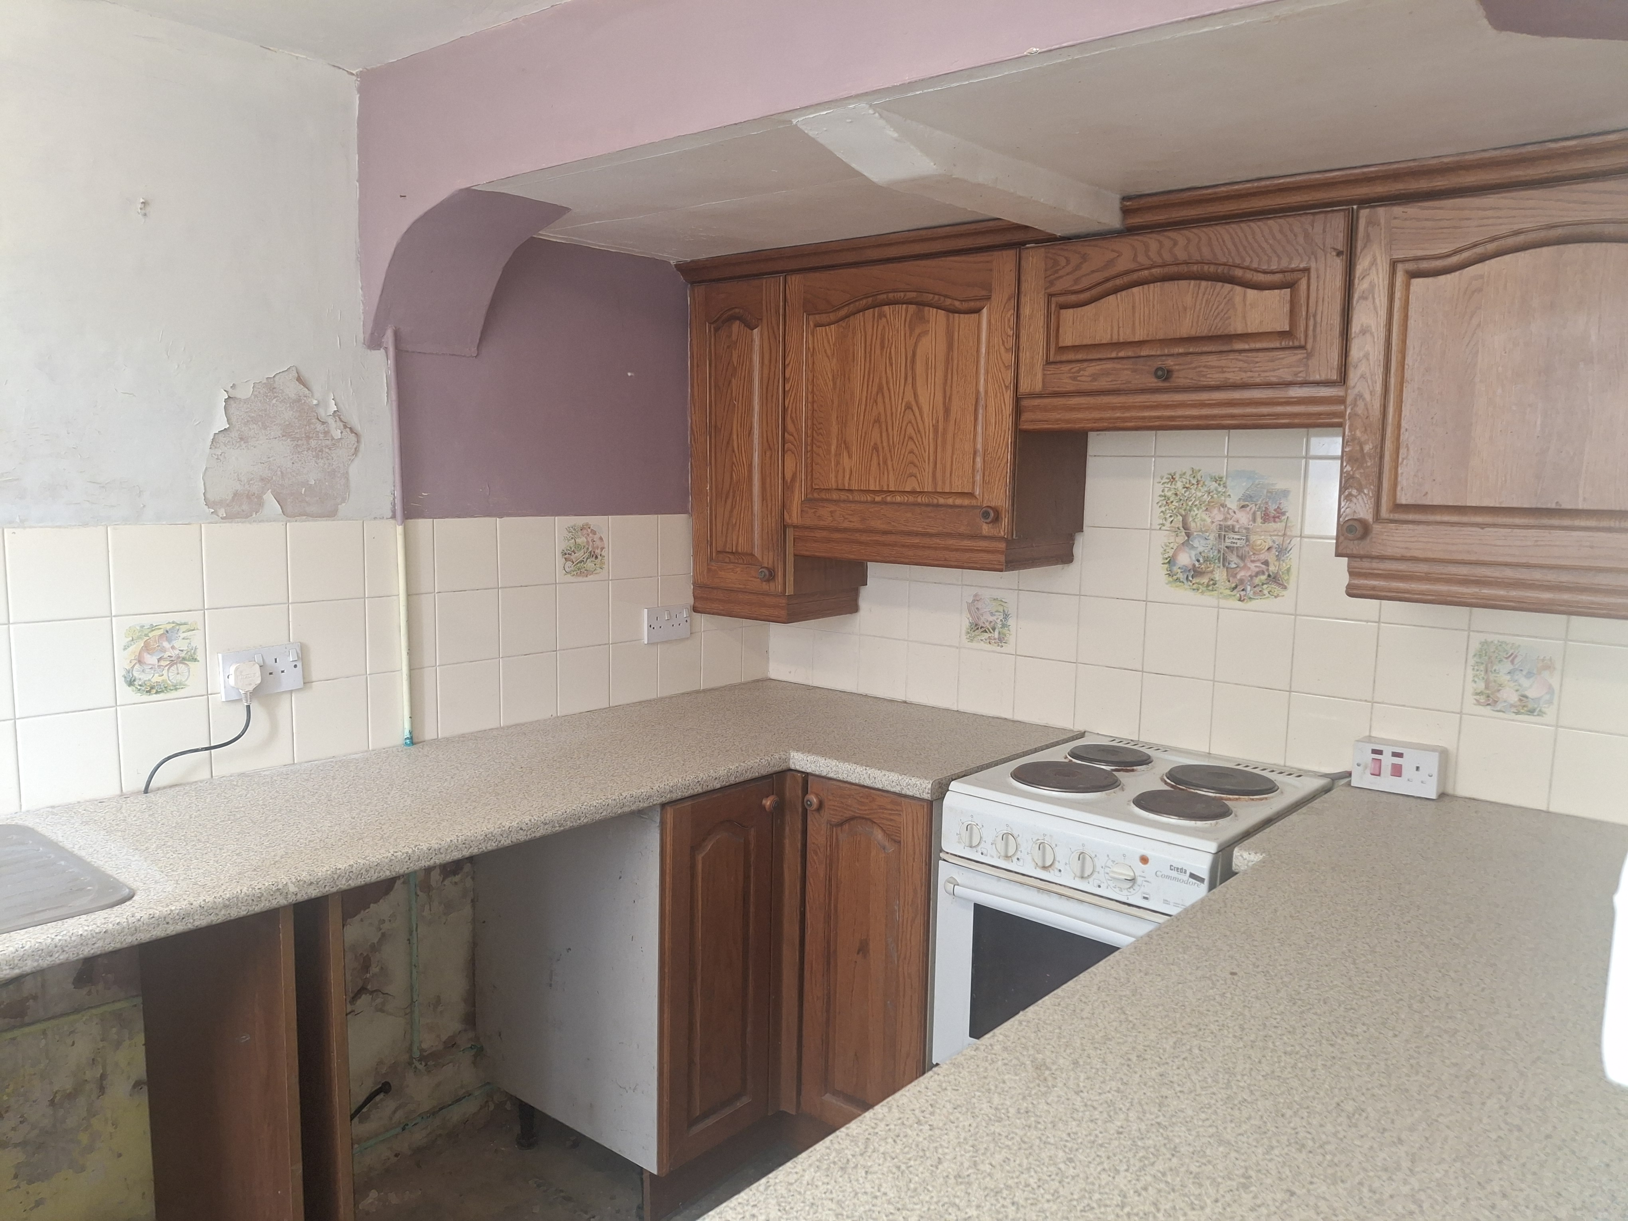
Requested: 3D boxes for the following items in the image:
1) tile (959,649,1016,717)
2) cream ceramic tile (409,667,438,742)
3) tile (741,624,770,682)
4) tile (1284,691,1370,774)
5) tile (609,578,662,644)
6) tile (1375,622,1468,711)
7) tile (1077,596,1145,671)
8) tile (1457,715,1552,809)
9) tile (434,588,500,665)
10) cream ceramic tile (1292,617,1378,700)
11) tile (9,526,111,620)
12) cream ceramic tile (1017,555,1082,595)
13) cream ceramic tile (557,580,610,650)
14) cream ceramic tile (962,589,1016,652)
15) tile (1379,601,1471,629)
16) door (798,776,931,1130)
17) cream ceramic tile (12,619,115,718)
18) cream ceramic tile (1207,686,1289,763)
[{"bbox_3d":[0.409,0.173,2.739,0.150,0.150,0.010,7,9,39],"label":"tile"},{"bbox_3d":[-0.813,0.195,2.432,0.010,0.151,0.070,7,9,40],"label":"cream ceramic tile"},{"bbox_3d":[-0.160,0.118,3.182,0.010,0.151,0.105,7,9,40],"label":"tile"},{"bbox_3d":[0.987,0.241,2.257,0.150,0.150,0.010,7,9,39],"label":"tile"},{"bbox_3d":[-0.429,0.000,2.800,0.008,0.150,0.150,7,9,40],"label":"tile"},{"bbox_3d":[1.116,0.106,2.166,0.150,0.150,0.007,7,9,39],"label":"tile"},{"bbox_3d":[0.640,0.049,2.518,0.149,0.149,0.009,7,9,39],"label":"tile"},{"bbox_3d":[1.235,0.269,2.097,0.151,0.151,0.010,7,9,39],"label":"tile"},{"bbox_3d":[-0.737,0.034,2.498,0.010,0.151,0.151,7,9,40],"label":"tile"},{"bbox_3d":[0.980,0.090,2.210,0.150,0.150,0.008,7,9,40],"label":"cream ceramic tile"},{"bbox_3d":[-1.224,-0.060,1.898,0.008,0.150,0.150,7,9,40],"label":"tile"},{"bbox_3d":[0.523,-0.115,2.579,0.150,0.150,0.008,7,9,40],"label":"cream ceramic tile"},{"bbox_3d":[-0.536,0.010,2.728,0.010,0.151,0.151,7,9,40],"label":"cream ceramic tile"},{"bbox_3d":[0.415,0.022,2.748,0.150,0.150,0.007,7,9,39],"label":"cream ceramic tile"},{"bbox_3d":[1.107,-0.046,2.126,0.150,0.150,0.010,7,9,39],"label":"tile"},{"bbox_3d":[0.102,0.699,2.310,0.295,0.717,0.021,7,9,39],"label":"door"},{"bbox_3d":[-1.230,0.091,1.925,0.010,0.151,0.151,7,9,40],"label":"cream ceramic tile"},{"bbox_3d":[0.862,0.225,2.325,0.150,0.147,0.008,7,9,40],"label":"cream ceramic tile"}]

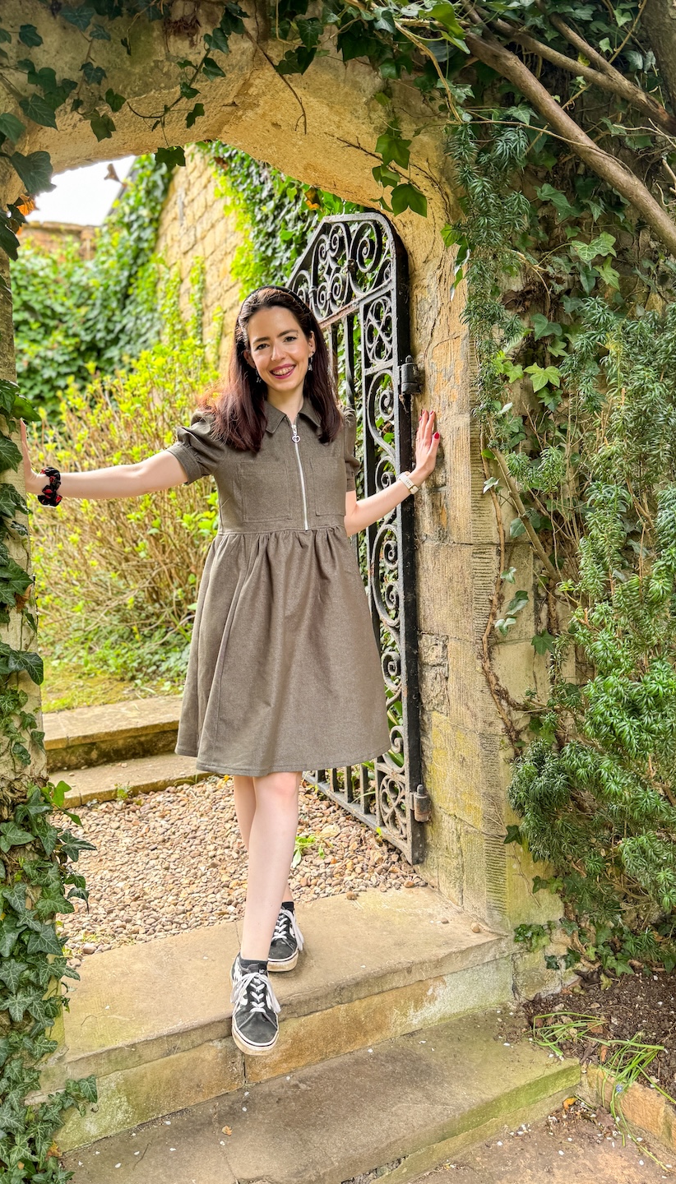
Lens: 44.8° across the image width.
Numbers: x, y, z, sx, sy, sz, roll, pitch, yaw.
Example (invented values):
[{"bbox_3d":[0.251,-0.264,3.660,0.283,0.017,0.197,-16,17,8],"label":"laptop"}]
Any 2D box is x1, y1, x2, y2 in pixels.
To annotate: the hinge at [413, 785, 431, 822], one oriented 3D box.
[{"bbox_3d":[0.248,0.622,2.420,0.055,0.105,0.055,-2,5,0],"label":"hinge"}]

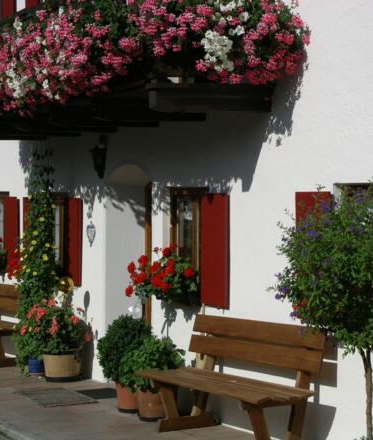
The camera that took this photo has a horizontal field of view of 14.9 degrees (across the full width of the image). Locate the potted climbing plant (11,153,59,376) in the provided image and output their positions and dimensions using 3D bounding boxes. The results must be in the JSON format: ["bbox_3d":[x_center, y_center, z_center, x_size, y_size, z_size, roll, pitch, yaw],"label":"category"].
[{"bbox_3d":[-1.600,0.441,15.136,0.450,2.300,0.500,0,1,-22],"label":"potted climbing plant"}]

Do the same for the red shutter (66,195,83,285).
[{"bbox_3d":[-1.173,0.230,14.909,0.050,0.900,0.520,0,1,-22],"label":"red shutter"}]

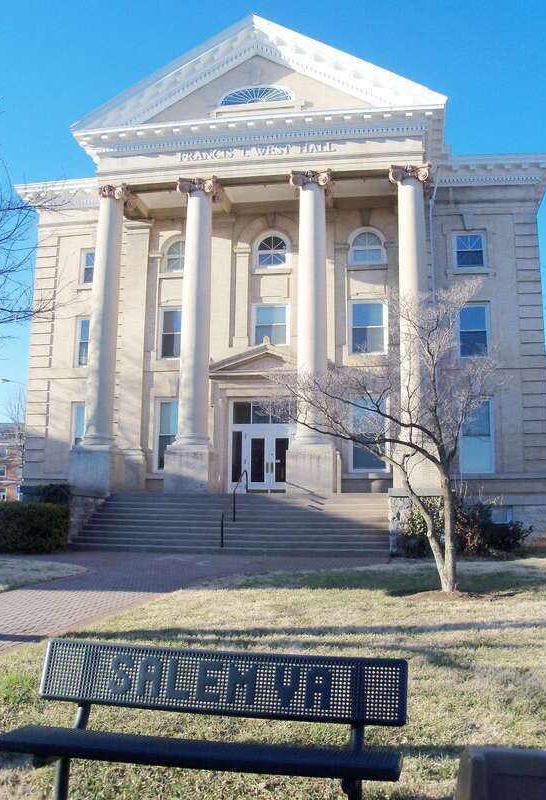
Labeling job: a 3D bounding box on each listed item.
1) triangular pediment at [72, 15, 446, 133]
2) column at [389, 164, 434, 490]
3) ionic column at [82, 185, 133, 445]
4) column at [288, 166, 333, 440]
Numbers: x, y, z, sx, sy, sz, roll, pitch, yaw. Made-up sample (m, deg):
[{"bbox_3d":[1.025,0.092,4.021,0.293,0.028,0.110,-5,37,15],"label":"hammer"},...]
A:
[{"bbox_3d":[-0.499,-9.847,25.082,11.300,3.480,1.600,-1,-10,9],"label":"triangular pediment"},{"bbox_3d":[4.061,-2.047,23.280,1.270,9.570,1.270,-1,-10,9],"label":"column"},{"bbox_3d":[-5.170,-2.514,24.852,1.120,8.310,1.120,-1,-10,9],"label":"ionic column"},{"bbox_3d":[1.278,-2.919,25.923,1.300,8.948,1.300,-1,-9,9],"label":"column"}]

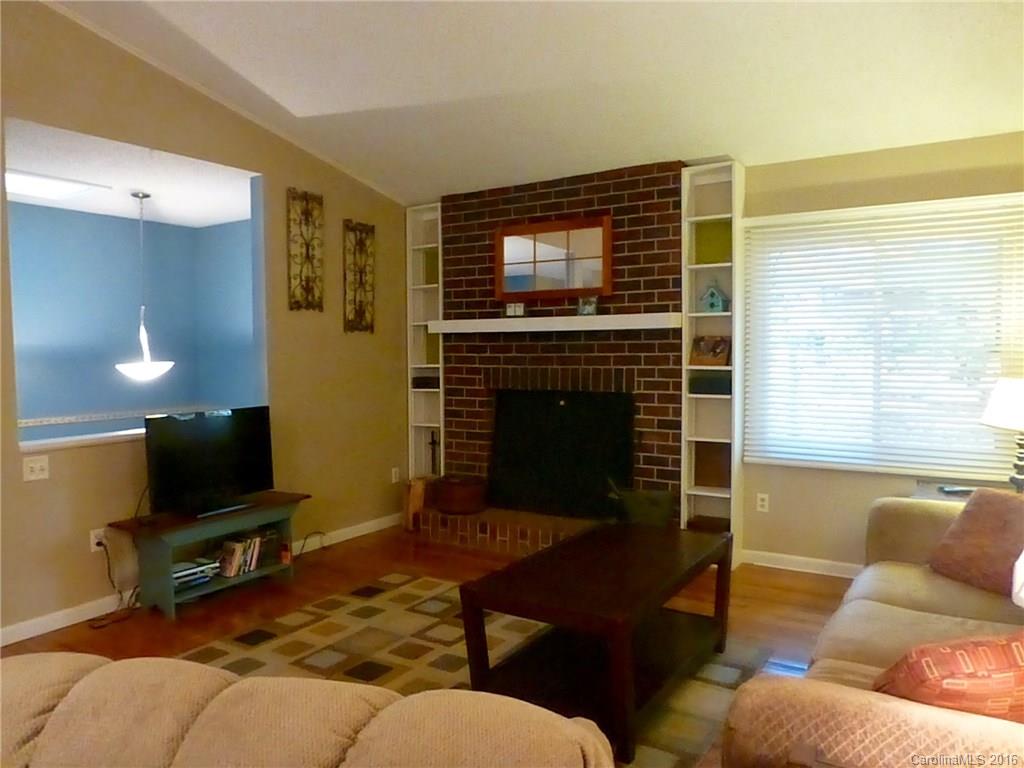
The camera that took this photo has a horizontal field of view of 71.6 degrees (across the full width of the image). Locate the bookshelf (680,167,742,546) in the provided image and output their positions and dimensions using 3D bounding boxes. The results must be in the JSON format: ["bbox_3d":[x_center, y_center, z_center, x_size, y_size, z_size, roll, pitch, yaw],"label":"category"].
[{"bbox_3d":[1.261,-0.104,4.458,0.309,2.460,0.257,2,4,32],"label":"bookshelf"}]

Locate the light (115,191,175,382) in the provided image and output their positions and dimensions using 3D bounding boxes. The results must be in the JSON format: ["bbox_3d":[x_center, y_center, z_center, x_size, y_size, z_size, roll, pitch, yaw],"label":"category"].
[{"bbox_3d":[-2.616,-0.679,5.036,0.431,1.323,0.431,2,4,32],"label":"light"}]

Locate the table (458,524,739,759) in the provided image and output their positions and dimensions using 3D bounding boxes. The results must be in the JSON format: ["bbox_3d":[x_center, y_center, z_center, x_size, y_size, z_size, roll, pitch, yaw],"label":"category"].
[{"bbox_3d":[0.415,0.975,3.028,0.667,0.482,1.240,2,4,32],"label":"table"}]

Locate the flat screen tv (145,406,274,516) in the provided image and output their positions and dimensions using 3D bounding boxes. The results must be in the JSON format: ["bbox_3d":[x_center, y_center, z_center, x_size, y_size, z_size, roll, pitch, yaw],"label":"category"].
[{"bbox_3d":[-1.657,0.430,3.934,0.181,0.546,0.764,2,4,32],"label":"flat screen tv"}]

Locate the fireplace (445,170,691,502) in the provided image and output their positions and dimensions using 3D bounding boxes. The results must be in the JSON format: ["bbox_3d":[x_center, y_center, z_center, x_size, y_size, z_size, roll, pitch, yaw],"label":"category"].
[{"bbox_3d":[0.301,-0.167,4.986,1.875,2.460,0.403,2,4,32],"label":"fireplace"}]

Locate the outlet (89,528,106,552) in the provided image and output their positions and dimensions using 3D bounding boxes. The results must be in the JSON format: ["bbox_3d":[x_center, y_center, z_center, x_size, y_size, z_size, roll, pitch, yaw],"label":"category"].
[{"bbox_3d":[-2.115,0.794,3.626,0.018,0.114,0.070,2,4,32],"label":"outlet"}]

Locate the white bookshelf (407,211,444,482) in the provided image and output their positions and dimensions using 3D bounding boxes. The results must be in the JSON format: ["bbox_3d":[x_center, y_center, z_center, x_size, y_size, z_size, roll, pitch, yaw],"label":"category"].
[{"bbox_3d":[-0.601,-0.151,5.639,0.334,2.453,0.257,2,4,32],"label":"white bookshelf"}]

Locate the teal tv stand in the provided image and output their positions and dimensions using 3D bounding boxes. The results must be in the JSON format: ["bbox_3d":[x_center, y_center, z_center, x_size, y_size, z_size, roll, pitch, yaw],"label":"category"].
[{"bbox_3d":[-1.634,0.940,3.964,0.400,0.482,1.022,2,4,32],"label":"teal tv stand"}]

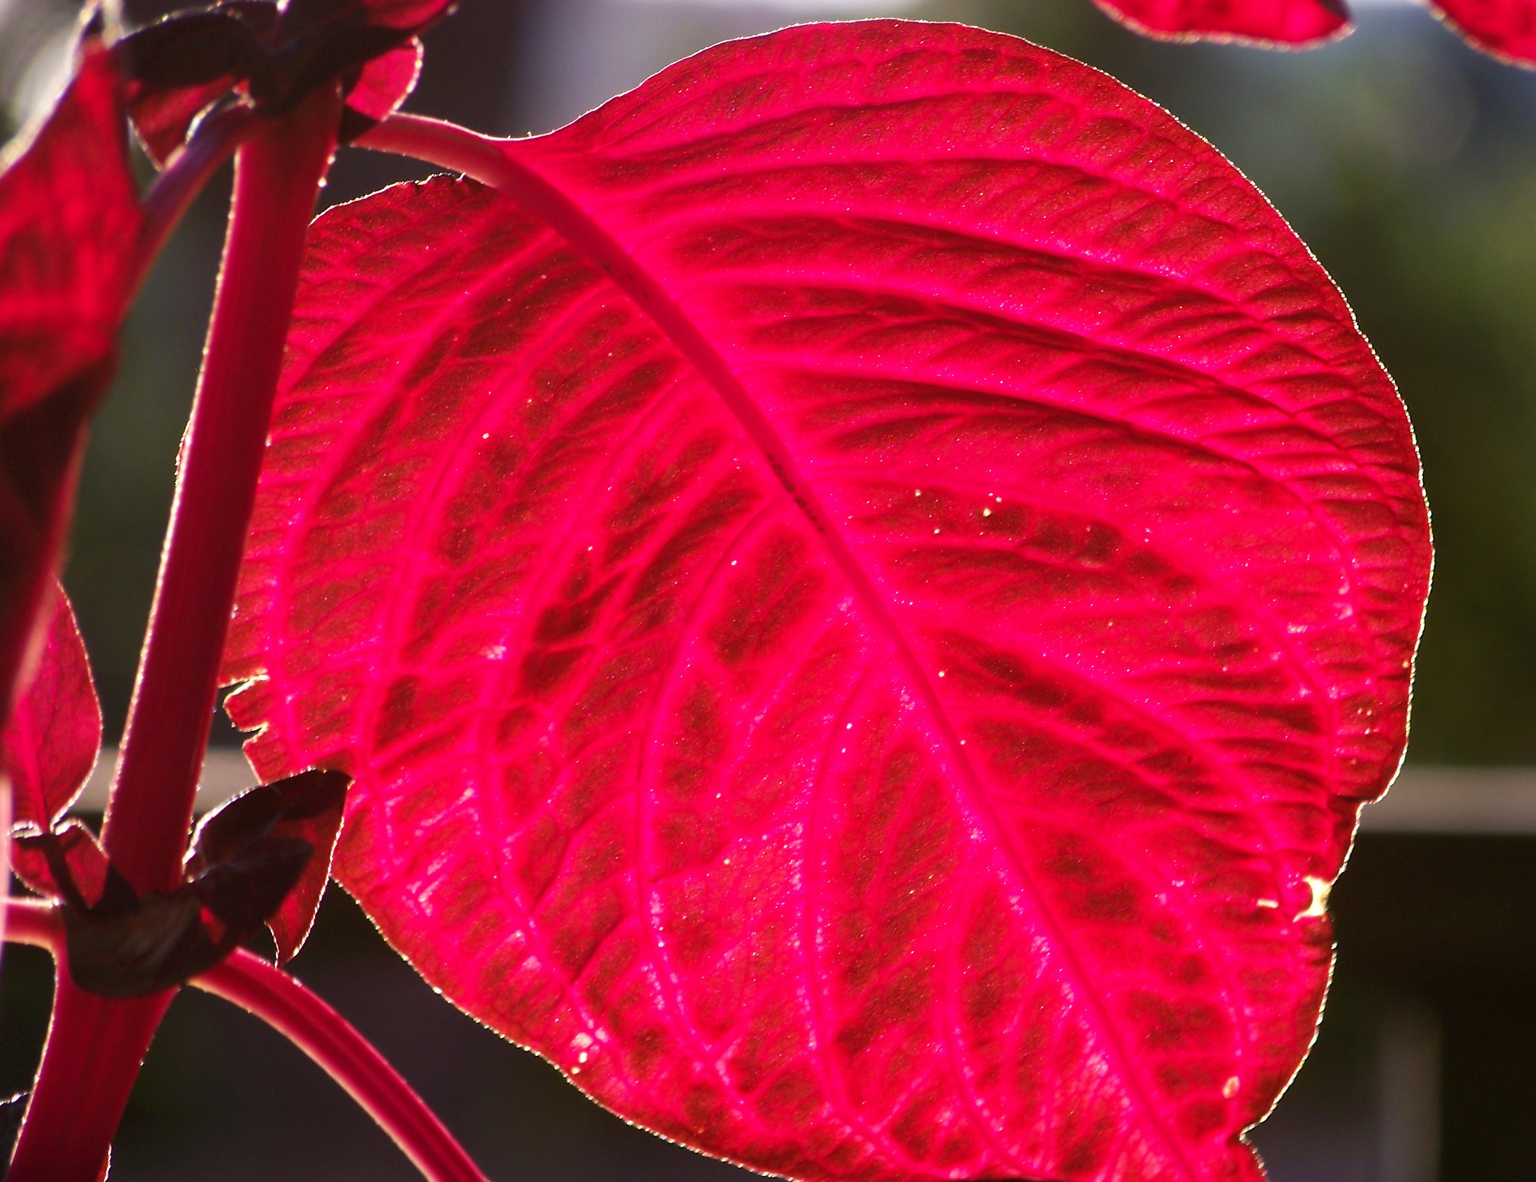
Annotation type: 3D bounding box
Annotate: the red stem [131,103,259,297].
[{"bbox_3d":[-0.032,-0.022,0.998,0.002,0.013,0.002,32,-20,0],"label":"red stem"}]

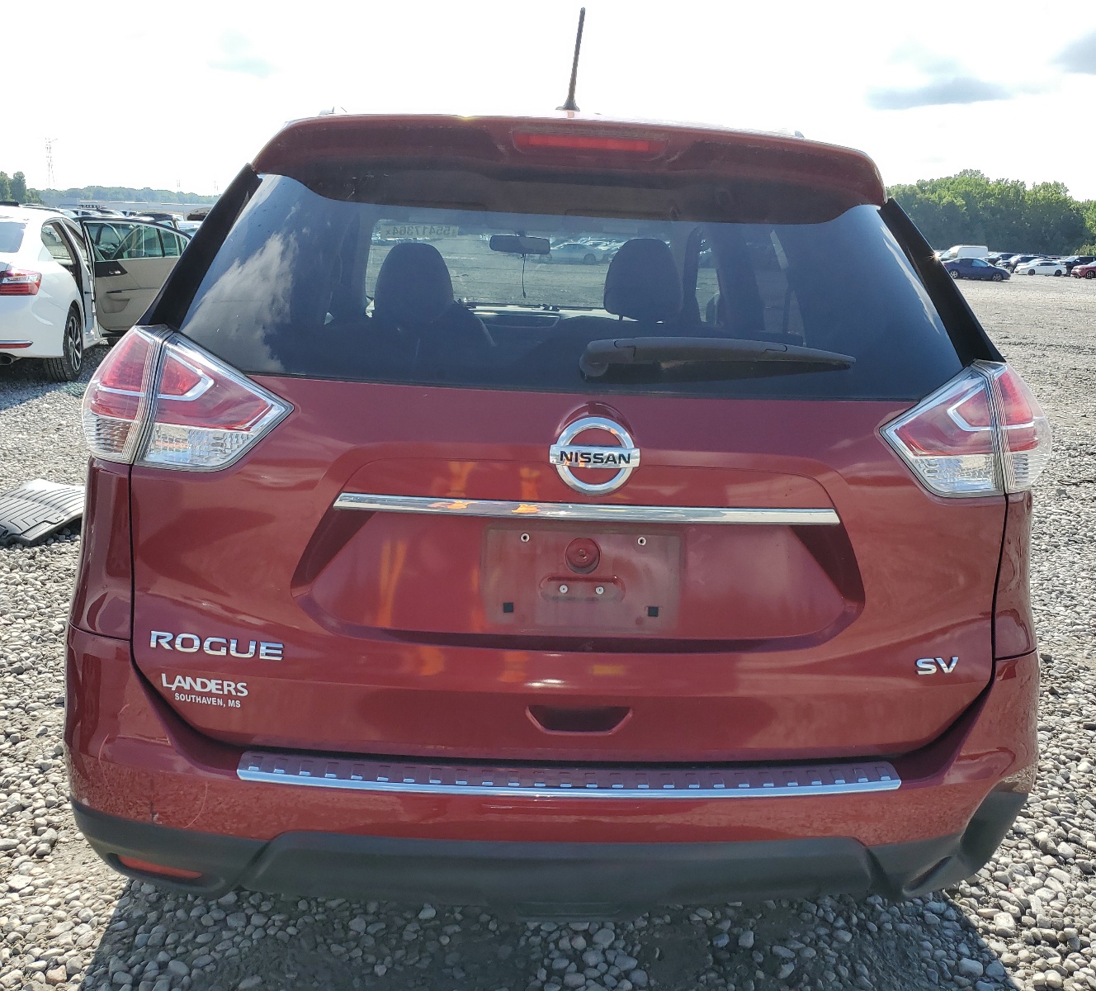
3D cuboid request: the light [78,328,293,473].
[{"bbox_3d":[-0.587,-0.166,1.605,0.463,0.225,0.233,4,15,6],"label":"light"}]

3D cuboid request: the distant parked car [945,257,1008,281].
[{"bbox_3d":[28.325,-15.183,66.500,4.600,1.440,1.800,7,15,16],"label":"distant parked car"}]

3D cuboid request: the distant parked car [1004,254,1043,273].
[{"bbox_3d":[48.168,-23.490,101.000,4.900,1.780,1.920,1,15,-7],"label":"distant parked car"}]

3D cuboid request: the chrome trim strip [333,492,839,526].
[{"bbox_3d":[0.064,0.017,1.452,0.750,0.028,0.040,2,15,-4],"label":"chrome trim strip"}]

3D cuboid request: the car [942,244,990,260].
[{"bbox_3d":[44.991,-25.871,108.000,5.700,2.600,2.050,1,15,-7],"label":"car"}]

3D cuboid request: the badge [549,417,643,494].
[{"bbox_3d":[0.067,-0.058,1.435,0.132,0.114,0.016,2,7,-3],"label":"badge"}]

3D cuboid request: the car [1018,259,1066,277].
[{"bbox_3d":[48.725,-22.395,98.000,4.800,1.450,1.830,1,15,-7],"label":"car"}]

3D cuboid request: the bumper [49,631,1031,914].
[{"bbox_3d":[0.032,0.478,1.712,1.820,0.430,0.550,2,15,-4],"label":"bumper"}]

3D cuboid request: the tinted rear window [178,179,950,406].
[{"bbox_3d":[0.058,-0.312,1.592,1.280,0.380,0.085,2,-22,-4],"label":"tinted rear window"}]

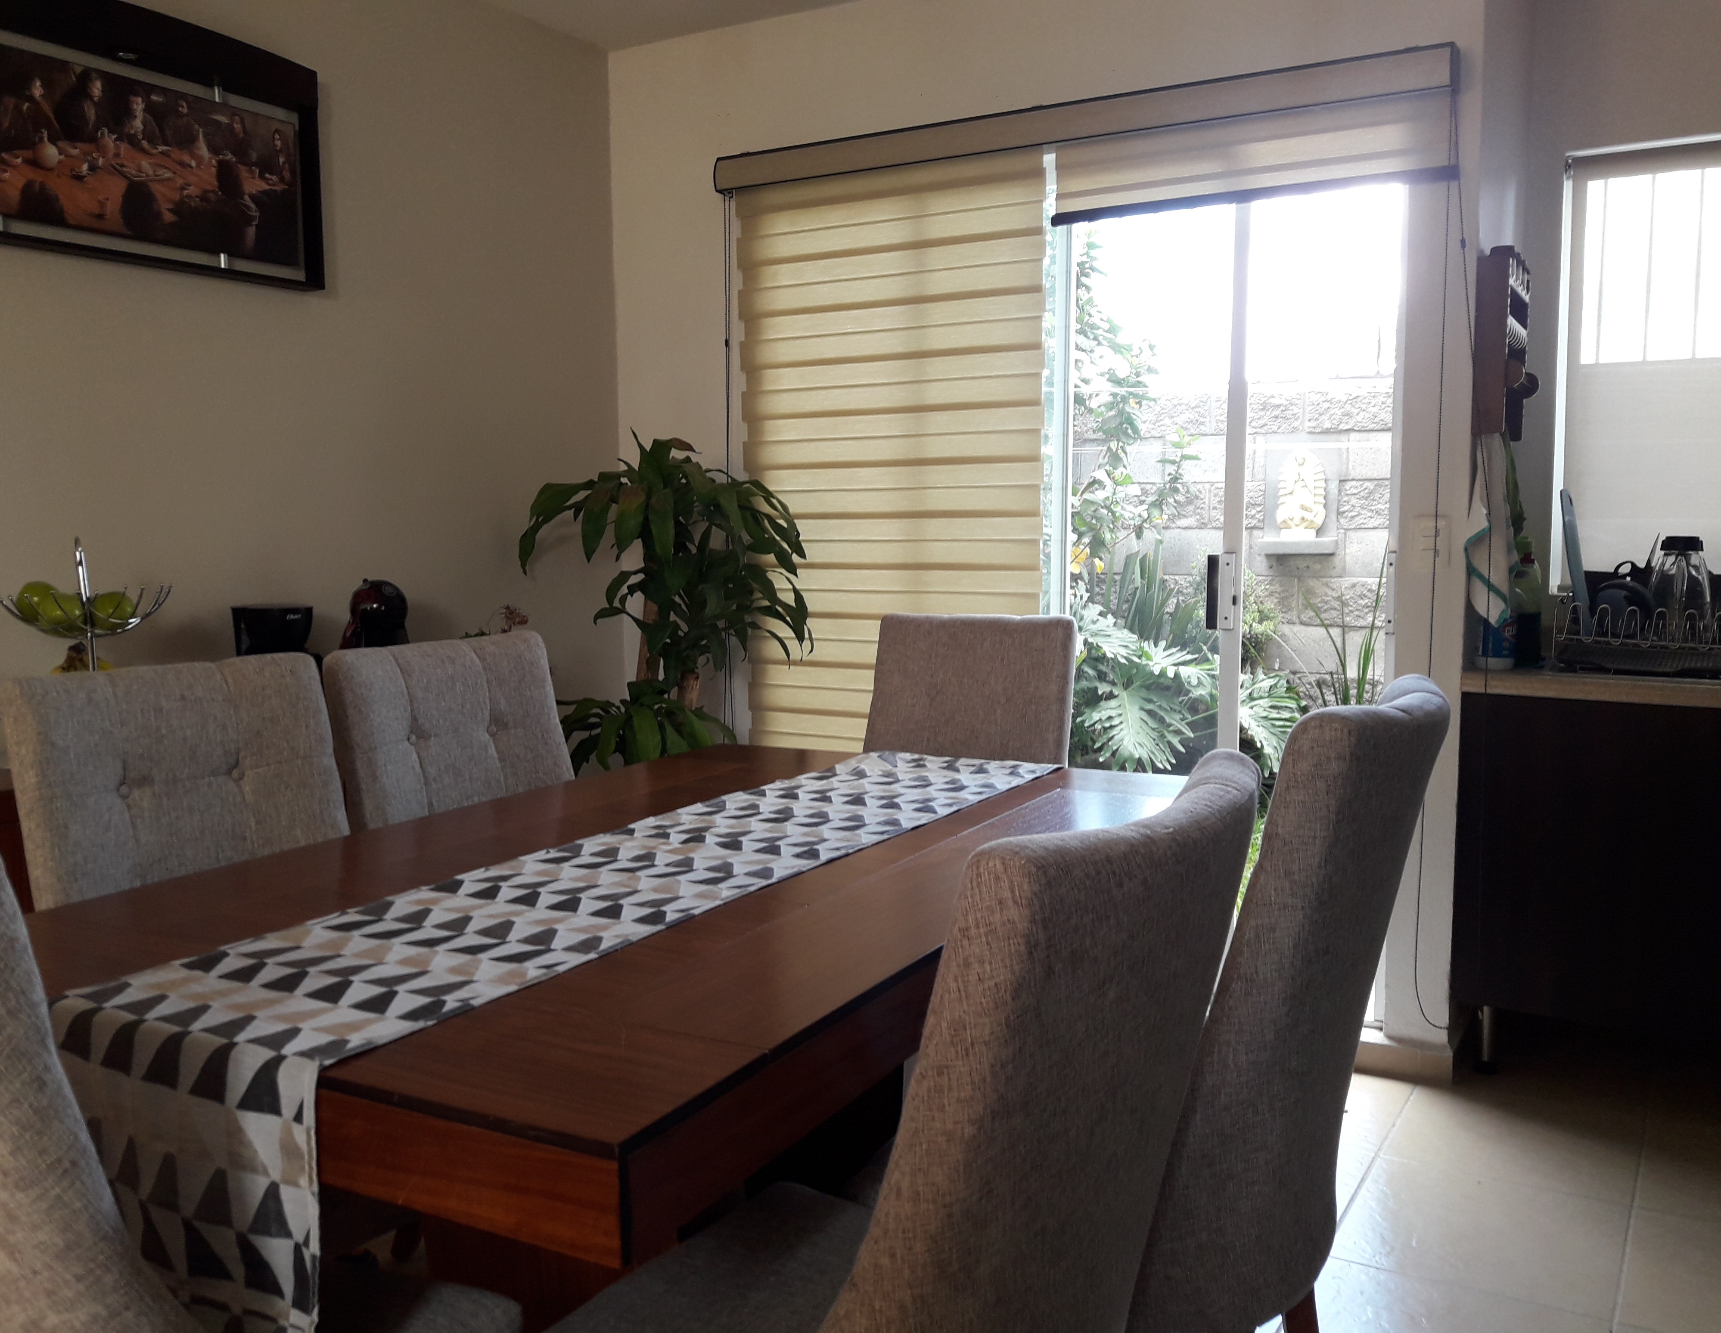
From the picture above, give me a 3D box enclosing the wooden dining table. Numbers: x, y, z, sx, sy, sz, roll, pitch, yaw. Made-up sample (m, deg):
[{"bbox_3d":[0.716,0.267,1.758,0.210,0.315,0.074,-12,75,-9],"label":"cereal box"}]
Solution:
[{"bbox_3d":[-0.241,0.649,2.216,1.070,0.750,1.760,3,7,29],"label":"wooden dining table"}]

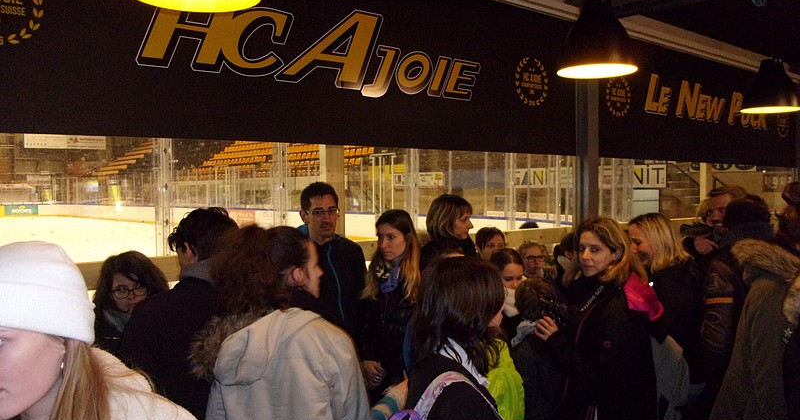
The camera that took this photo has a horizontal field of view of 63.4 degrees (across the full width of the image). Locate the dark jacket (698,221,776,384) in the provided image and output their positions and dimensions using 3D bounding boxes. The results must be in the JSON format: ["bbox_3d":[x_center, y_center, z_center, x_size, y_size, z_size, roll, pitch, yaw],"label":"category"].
[{"bbox_3d":[1.579,0.428,2.962,0.500,0.760,0.340,-1,2,-20],"label":"dark jacket"}]

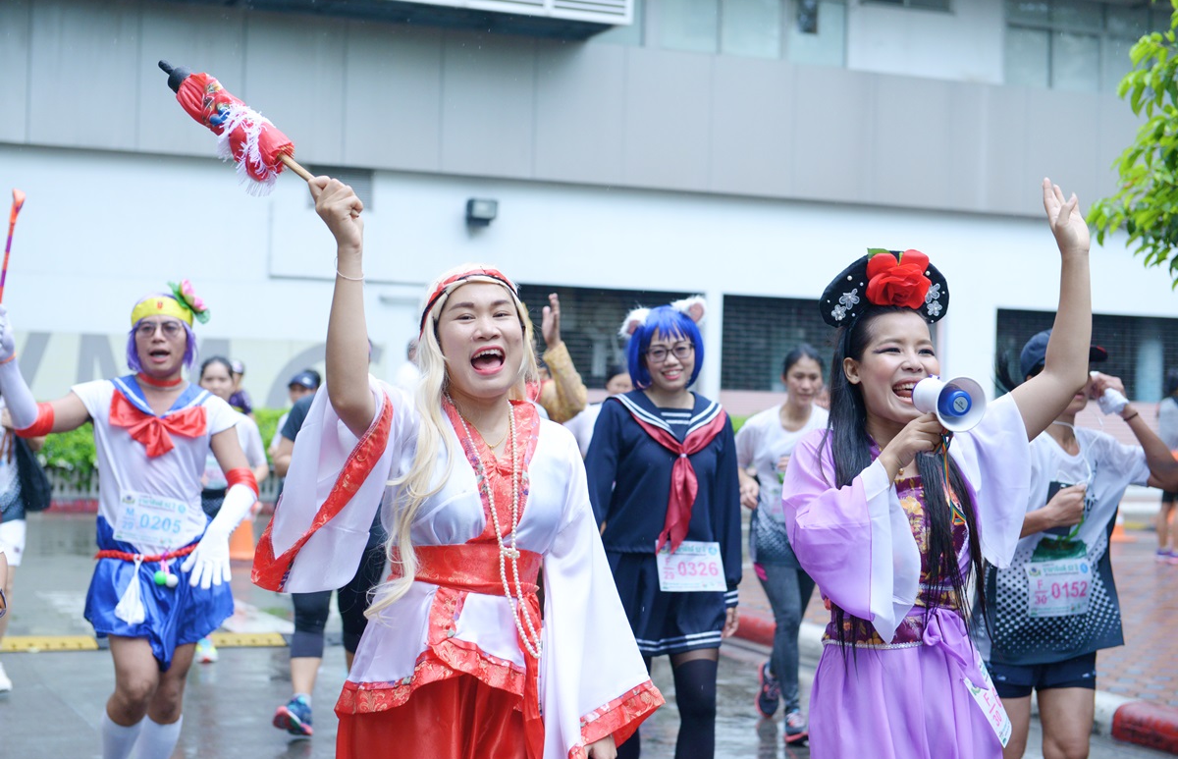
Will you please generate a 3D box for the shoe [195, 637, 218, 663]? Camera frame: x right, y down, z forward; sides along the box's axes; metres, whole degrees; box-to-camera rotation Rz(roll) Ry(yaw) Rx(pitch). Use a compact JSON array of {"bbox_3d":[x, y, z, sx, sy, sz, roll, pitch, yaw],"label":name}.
[{"bbox_3d":[-1.896,1.340,9.750,0.100,0.115,0.260,1,-1,-9],"label":"shoe"}]

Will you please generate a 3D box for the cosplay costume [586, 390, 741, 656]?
[{"bbox_3d":[0.225,0.439,5.970,0.465,0.815,0.300,2,0,-14],"label":"cosplay costume"}]

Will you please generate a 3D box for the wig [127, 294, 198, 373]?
[{"bbox_3d":[-1.284,-0.139,5.920,0.212,0.240,0.235,-1,0,-5],"label":"wig"}]

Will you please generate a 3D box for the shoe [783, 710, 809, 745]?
[{"bbox_3d":[0.808,1.338,7.570,0.100,0.115,0.260,1,-8,-8],"label":"shoe"}]

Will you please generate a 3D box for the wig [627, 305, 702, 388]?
[{"bbox_3d":[0.232,-0.094,5.900,0.220,0.245,0.240,-9,0,-6],"label":"wig"}]

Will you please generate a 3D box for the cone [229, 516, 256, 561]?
[{"bbox_3d":[-2.752,1.067,15.503,0.370,0.700,0.370,2,0,0],"label":"cone"}]

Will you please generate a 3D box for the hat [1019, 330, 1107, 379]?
[{"bbox_3d":[1.295,-0.068,5.370,0.175,0.135,0.260,2,-8,-43],"label":"hat"}]

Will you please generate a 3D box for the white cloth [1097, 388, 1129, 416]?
[{"bbox_3d":[1.461,0.063,5.480,0.095,0.085,0.060,1,-1,11],"label":"white cloth"}]

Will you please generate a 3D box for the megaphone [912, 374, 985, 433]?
[{"bbox_3d":[0.616,0.053,3.400,0.098,0.135,0.140,2,5,-17],"label":"megaphone"}]

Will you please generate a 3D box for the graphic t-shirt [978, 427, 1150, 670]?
[{"bbox_3d":[1.374,0.492,5.720,0.500,0.680,0.300,1,-1,-6],"label":"graphic t-shirt"}]

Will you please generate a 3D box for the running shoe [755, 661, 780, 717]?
[{"bbox_3d":[0.768,1.334,8.470,0.095,0.255,0.105,5,-34,-12],"label":"running shoe"}]

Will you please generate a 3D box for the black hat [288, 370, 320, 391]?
[{"bbox_3d":[-1.870,0.010,12.900,0.175,0.135,0.255,1,8,36],"label":"black hat"}]

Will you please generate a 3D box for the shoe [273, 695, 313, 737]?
[{"bbox_3d":[-1.143,1.303,7.600,0.095,0.110,0.255,3,-22,24],"label":"shoe"}]

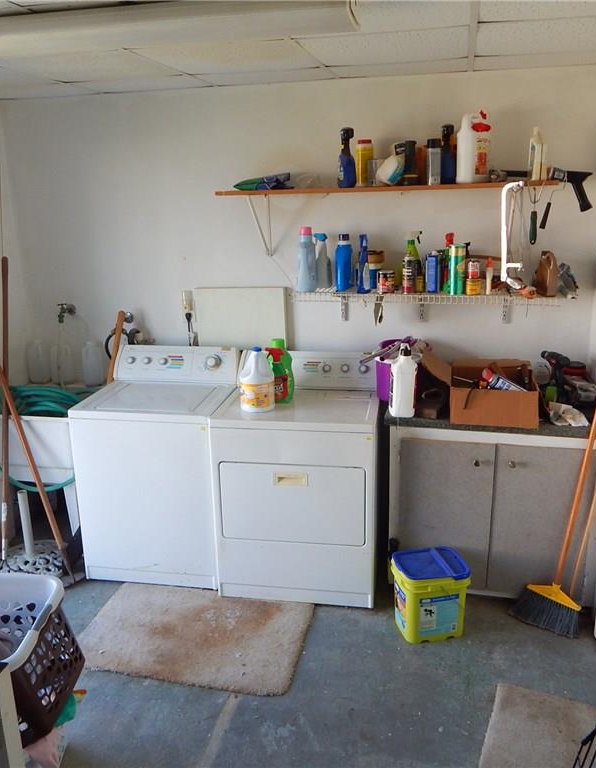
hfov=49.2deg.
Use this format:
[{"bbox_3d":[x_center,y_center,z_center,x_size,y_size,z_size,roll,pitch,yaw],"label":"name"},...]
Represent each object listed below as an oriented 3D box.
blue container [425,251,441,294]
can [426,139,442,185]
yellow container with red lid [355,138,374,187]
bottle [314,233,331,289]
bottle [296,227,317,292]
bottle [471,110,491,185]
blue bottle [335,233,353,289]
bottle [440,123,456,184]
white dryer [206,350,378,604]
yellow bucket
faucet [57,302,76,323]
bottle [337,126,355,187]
[{"bbox_3d":[0.634,-0.529,3.062,0.058,0.190,0.060,5,17,22],"label":"blue container"},{"bbox_3d":[0.615,-0.995,2.926,0.064,0.201,0.064,3,15,15],"label":"can"},{"bbox_3d":[0.314,-1.039,3.062,0.083,0.211,0.083,2,16,11],"label":"yellow container with red lid"},{"bbox_3d":[0.129,-0.605,3.188,0.085,0.265,0.060,-7,16,-20],"label":"bottle"},{"bbox_3d":[0.044,-0.585,3.054,0.098,0.300,0.085,2,15,11],"label":"bottle"},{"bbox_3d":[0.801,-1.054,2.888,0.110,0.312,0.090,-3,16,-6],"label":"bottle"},{"bbox_3d":[0.226,-0.593,3.183,0.077,0.275,0.067,3,15,15],"label":"blue bottle"},{"bbox_3d":[0.678,-1.029,2.921,0.072,0.259,0.058,-14,19,-38],"label":"bottle"},{"bbox_3d":[0.027,0.425,3.274,0.737,1.090,0.670,1,15,9],"label":"white dryer"},{"bbox_3d":[0.572,0.926,2.828,0.285,0.330,0.235,-4,16,-8],"label":"yellow bucket"},{"bbox_3d":[-1.329,-0.410,3.743,0.062,0.110,0.130,2,17,12],"label":"faucet"},{"bbox_3d":[0.225,-1.042,3.006,0.080,0.267,0.060,-12,18,-33],"label":"bottle"}]

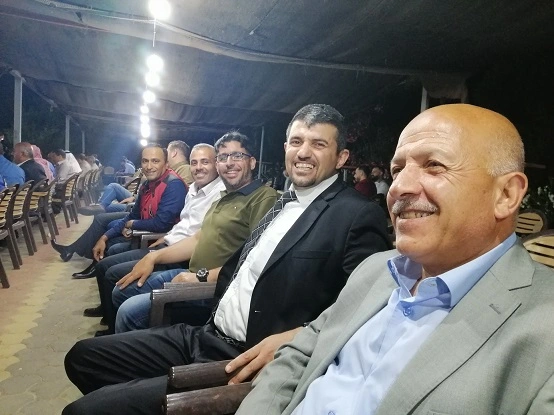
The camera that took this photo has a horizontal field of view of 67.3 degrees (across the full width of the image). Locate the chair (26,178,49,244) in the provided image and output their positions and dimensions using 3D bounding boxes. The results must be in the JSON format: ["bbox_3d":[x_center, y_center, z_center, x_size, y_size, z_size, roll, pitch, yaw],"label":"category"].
[{"bbox_3d":[-3.135,0.060,5.059,0.560,0.860,0.560,2,5,-16],"label":"chair"}]

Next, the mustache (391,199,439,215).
[{"bbox_3d":[0.197,-0.002,0.605,0.032,0.025,0.082,4,-9,-35],"label":"mustache"}]

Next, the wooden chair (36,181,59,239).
[{"bbox_3d":[-3.348,-0.016,5.792,0.560,0.860,0.560,2,5,-20],"label":"wooden chair"}]

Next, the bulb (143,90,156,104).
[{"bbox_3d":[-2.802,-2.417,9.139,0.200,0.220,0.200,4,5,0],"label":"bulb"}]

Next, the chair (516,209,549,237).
[{"bbox_3d":[2.680,0.444,4.808,0.560,0.860,0.560,2,5,-18],"label":"chair"}]

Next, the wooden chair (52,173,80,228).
[{"bbox_3d":[-3.659,-0.134,6.946,0.560,0.860,0.560,3,5,-10],"label":"wooden chair"}]

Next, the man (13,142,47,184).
[{"bbox_3d":[-3.270,-0.151,4.950,0.850,1.280,0.550,2,5,-17],"label":"man"}]

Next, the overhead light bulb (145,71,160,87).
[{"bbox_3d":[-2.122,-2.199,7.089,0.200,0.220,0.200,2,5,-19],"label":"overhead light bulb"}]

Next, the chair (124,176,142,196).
[{"bbox_3d":[-2.999,-0.127,8.036,0.560,0.860,0.560,4,5,0],"label":"chair"}]

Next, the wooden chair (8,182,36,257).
[{"bbox_3d":[-2.916,0.131,4.390,0.560,0.860,0.560,2,5,-17],"label":"wooden chair"}]

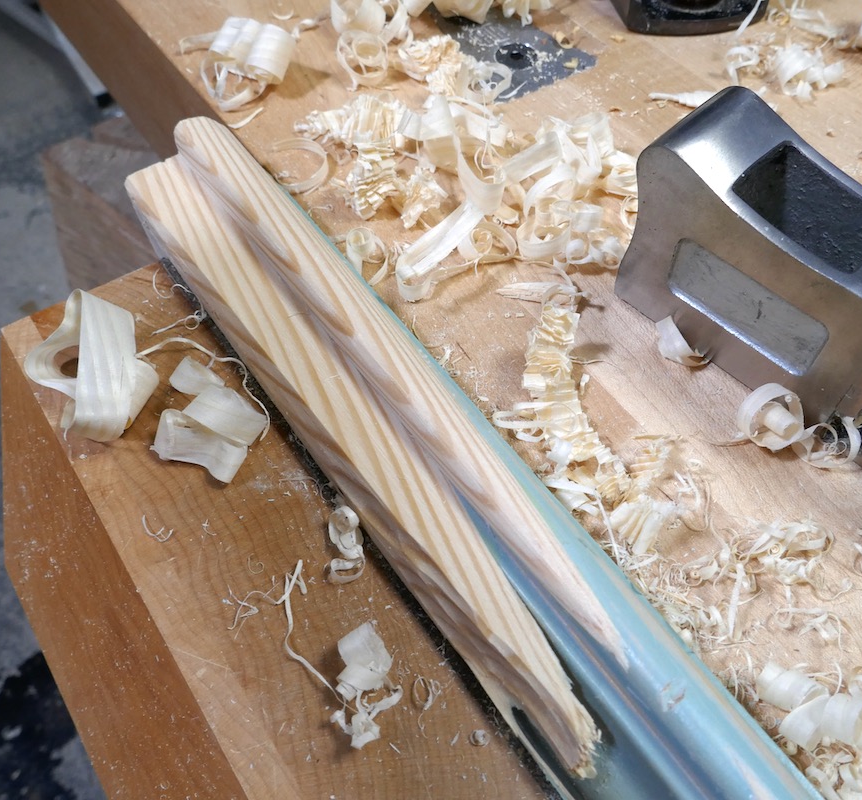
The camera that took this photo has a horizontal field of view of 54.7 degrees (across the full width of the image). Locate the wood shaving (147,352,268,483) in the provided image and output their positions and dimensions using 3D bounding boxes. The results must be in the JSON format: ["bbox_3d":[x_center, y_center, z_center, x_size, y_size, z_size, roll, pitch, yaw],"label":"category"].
[{"bbox_3d":[-0.054,0.005,0.202,0.025,0.014,0.028,-11,58,-11],"label":"wood shaving"}]

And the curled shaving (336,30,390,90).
[{"bbox_3d":[-0.023,-0.116,0.284,0.018,0.014,0.019,1,56,-3],"label":"curled shaving"}]

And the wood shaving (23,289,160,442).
[{"bbox_3d":[-0.084,-0.009,0.206,0.029,0.018,0.036,-10,58,-10],"label":"wood shaving"}]

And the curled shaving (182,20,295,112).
[{"bbox_3d":[-0.063,-0.111,0.275,0.034,0.019,0.028,6,56,0],"label":"curled shaving"}]

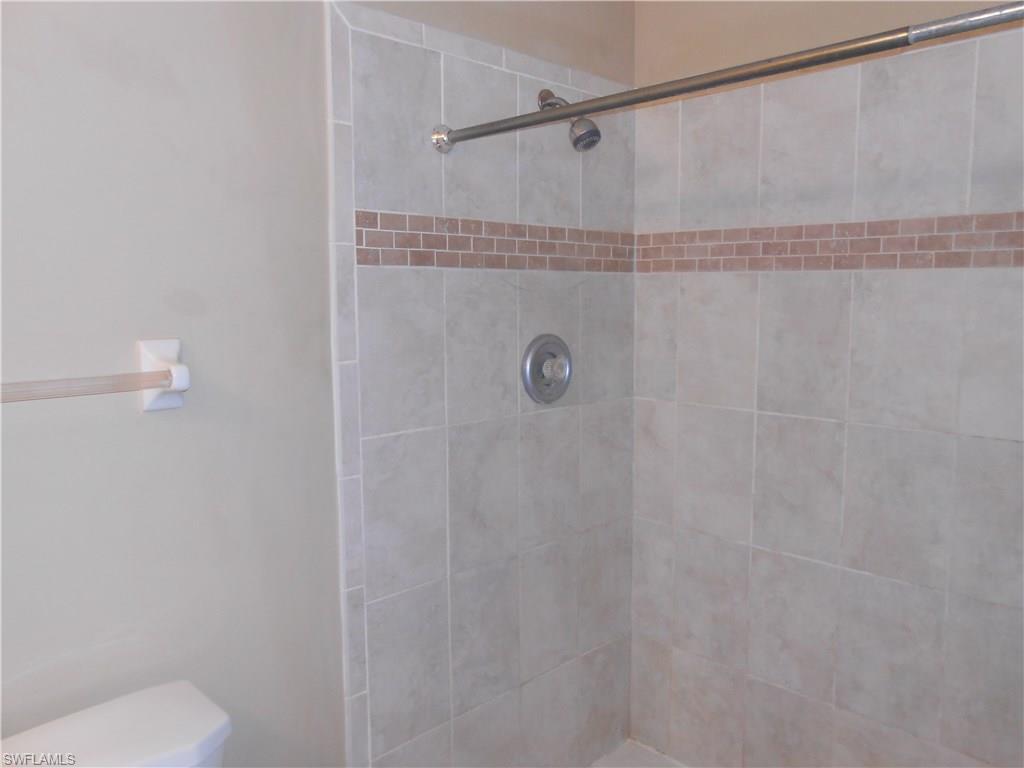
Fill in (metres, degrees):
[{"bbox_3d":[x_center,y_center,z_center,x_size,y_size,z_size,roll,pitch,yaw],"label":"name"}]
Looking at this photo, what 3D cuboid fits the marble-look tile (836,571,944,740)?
[{"bbox_3d":[0.760,0.542,1.554,0.009,0.304,0.199,-6,9,-44],"label":"marble-look tile"}]

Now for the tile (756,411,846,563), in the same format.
[{"bbox_3d":[0.617,0.221,1.664,0.009,0.304,0.198,-6,9,-44],"label":"tile"}]

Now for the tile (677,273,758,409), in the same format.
[{"bbox_3d":[0.493,-0.104,1.847,0.010,0.320,0.210,-6,9,-44],"label":"tile"}]

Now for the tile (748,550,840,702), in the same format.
[{"bbox_3d":[0.618,0.527,1.697,0.009,0.304,0.198,-6,9,-44],"label":"tile"}]

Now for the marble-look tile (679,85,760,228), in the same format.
[{"bbox_3d":[0.489,-0.523,1.803,0.010,0.311,0.210,-6,9,-44],"label":"marble-look tile"}]

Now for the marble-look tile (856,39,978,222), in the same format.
[{"bbox_3d":[0.785,-0.486,1.504,0.010,0.311,0.209,-6,9,-44],"label":"marble-look tile"}]

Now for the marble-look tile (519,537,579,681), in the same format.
[{"bbox_3d":[0.088,0.530,1.823,0.205,0.310,0.010,-6,9,-44],"label":"marble-look tile"}]

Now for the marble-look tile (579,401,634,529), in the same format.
[{"bbox_3d":[0.237,0.202,1.938,0.211,0.311,0.010,-6,9,-44],"label":"marble-look tile"}]

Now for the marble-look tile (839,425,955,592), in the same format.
[{"bbox_3d":[0.776,0.241,1.556,0.010,0.311,0.203,-6,9,-44],"label":"marble-look tile"}]

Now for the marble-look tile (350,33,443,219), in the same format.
[{"bbox_3d":[-0.214,-0.483,1.455,0.205,0.316,0.010,-6,9,-44],"label":"marble-look tile"}]

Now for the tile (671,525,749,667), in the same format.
[{"bbox_3d":[0.498,0.534,1.916,0.010,0.319,0.210,-6,9,-44],"label":"tile"}]

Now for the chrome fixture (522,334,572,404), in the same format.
[{"bbox_3d":[0.103,-0.032,1.772,0.164,0.164,0.055,-6,9,-44],"label":"chrome fixture"}]

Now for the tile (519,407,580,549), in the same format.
[{"bbox_3d":[0.085,0.214,1.757,0.199,0.304,0.009,-6,9,-44],"label":"tile"}]

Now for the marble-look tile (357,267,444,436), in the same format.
[{"bbox_3d":[-0.212,-0.065,1.500,0.205,0.320,0.010,-6,9,-44],"label":"marble-look tile"}]

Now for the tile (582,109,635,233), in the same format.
[{"bbox_3d":[0.228,-0.513,1.824,0.205,0.302,0.009,-6,9,-44],"label":"tile"}]

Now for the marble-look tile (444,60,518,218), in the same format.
[{"bbox_3d":[-0.063,-0.487,1.568,0.204,0.305,0.010,-6,9,-44],"label":"marble-look tile"}]

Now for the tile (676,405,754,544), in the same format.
[{"bbox_3d":[0.485,0.211,1.848,0.010,0.311,0.204,-6,9,-44],"label":"tile"}]

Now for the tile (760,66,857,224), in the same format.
[{"bbox_3d":[0.614,-0.484,1.589,0.009,0.293,0.198,-6,9,-44],"label":"tile"}]

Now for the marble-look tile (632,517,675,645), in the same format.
[{"bbox_3d":[0.375,0.521,2.040,0.010,0.319,0.132,-6,9,-44],"label":"marble-look tile"}]

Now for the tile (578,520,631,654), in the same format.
[{"bbox_3d":[0.242,0.521,2.011,0.214,0.319,0.010,-6,9,-44],"label":"tile"}]

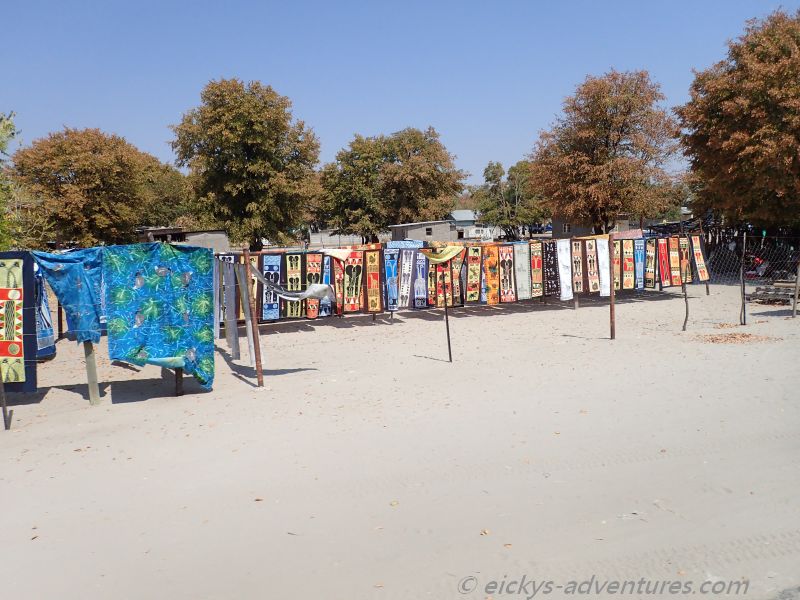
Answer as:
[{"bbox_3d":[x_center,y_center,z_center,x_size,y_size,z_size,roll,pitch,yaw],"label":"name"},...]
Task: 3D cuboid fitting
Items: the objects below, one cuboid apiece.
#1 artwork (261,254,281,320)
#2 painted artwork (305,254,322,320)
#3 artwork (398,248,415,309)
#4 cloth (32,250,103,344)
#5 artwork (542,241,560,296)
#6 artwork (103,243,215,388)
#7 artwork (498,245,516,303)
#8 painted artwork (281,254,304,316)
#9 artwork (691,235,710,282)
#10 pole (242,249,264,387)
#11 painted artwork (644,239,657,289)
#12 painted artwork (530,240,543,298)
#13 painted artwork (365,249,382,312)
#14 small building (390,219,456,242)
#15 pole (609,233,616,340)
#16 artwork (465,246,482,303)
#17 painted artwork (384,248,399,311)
[{"bbox_3d":[-2.925,-0.277,13.075,0.477,1.507,0.050,-5,7,-19],"label":"artwork"},{"bbox_3d":[-1.961,-0.329,13.100,0.380,1.496,0.050,-5,7,-21],"label":"painted artwork"},{"bbox_3d":[0.150,-0.497,13.356,0.410,1.400,0.100,-4,8,-21],"label":"artwork"},{"bbox_3d":[-4.073,-0.043,7.100,0.730,1.150,0.150,-5,8,-26],"label":"cloth"},{"bbox_3d":[4.076,-0.847,15.545,0.530,1.508,0.050,-5,7,-19],"label":"artwork"},{"bbox_3d":[-3.103,0.199,7.423,1.310,1.840,0.180,-4,8,-18],"label":"artwork"},{"bbox_3d":[2.810,-0.693,15.104,0.530,1.519,0.050,-5,7,-19],"label":"artwork"},{"bbox_3d":[-2.285,-0.311,12.398,0.470,1.420,0.100,-4,8,-21],"label":"painted artwork"},{"bbox_3d":[8.987,-1.241,17.279,0.420,1.420,0.050,-15,11,-18],"label":"artwork"},{"bbox_3d":[-2.013,0.265,7.959,0.068,1.908,0.068,-7,7,-22],"label":"pole"},{"bbox_3d":[7.224,-1.053,16.662,0.435,1.444,0.050,-5,7,-19],"label":"painted artwork"},{"bbox_3d":[3.462,-0.774,14.656,0.390,1.450,0.100,-4,8,-21],"label":"painted artwork"},{"bbox_3d":[-0.619,-0.456,13.500,0.400,1.495,0.050,-5,7,-21],"label":"painted artwork"},{"bbox_3d":[1.897,-5.368,48.142,5.300,2.400,4.000,-2,8,-8],"label":"small building"},{"bbox_3d":[3.815,-0.236,10.385,0.085,1.924,0.085,-3,7,0],"label":"pole"},{"bbox_3d":[1.781,-0.618,13.998,0.480,1.380,0.100,-4,8,-21],"label":"artwork"},{"bbox_3d":[-0.206,-0.498,14.034,0.410,1.508,0.050,-5,7,-19],"label":"painted artwork"}]

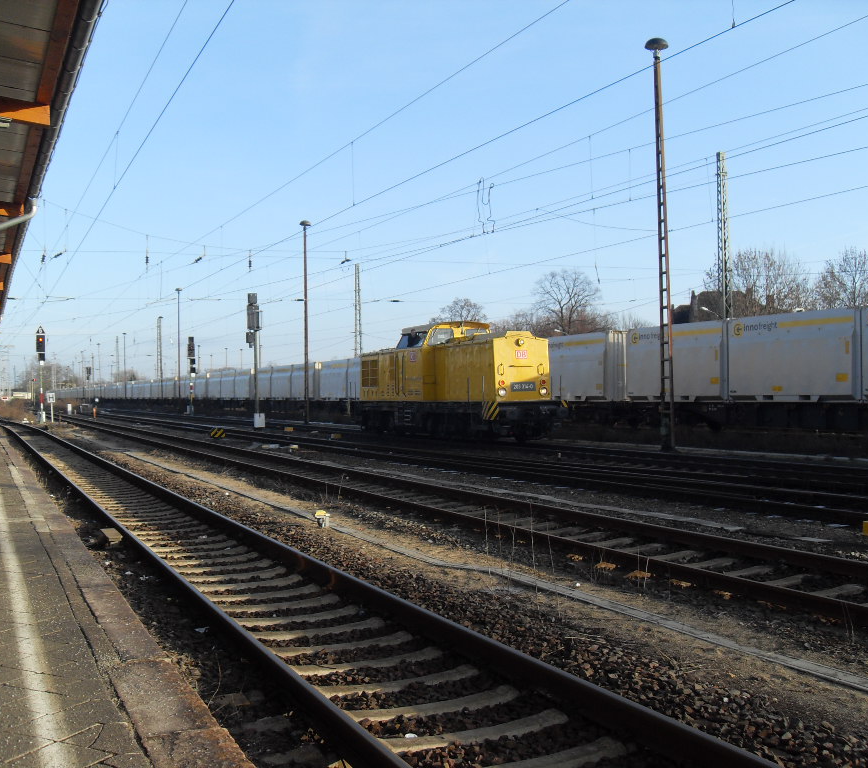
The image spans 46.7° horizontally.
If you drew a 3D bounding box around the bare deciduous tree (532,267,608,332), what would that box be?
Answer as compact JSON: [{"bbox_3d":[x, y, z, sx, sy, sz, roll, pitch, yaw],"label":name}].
[{"bbox_3d":[15.000,-5.250,110.000,8.400,14.300,8.300,-1,0,-23],"label":"bare deciduous tree"}]

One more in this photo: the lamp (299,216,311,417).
[{"bbox_3d":[-7.850,-3.820,62.000,0.700,12.400,0.700,-1,0,-23],"label":"lamp"}]

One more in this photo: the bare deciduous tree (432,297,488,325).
[{"bbox_3d":[3.500,-4.800,138.000,7.700,14.000,7.600,-1,0,-23],"label":"bare deciduous tree"}]

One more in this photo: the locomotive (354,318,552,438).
[{"bbox_3d":[0.450,-0.140,37.400,3.000,4.260,14.100,-1,0,-23],"label":"locomotive"}]

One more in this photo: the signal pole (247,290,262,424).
[{"bbox_3d":[-9.600,-1.270,54.300,0.800,7.250,0.650,-1,0,-23],"label":"signal pole"}]

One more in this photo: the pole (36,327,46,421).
[{"bbox_3d":[-28.100,-0.670,72.000,0.680,6.950,0.600,-1,0,-23],"label":"pole"}]

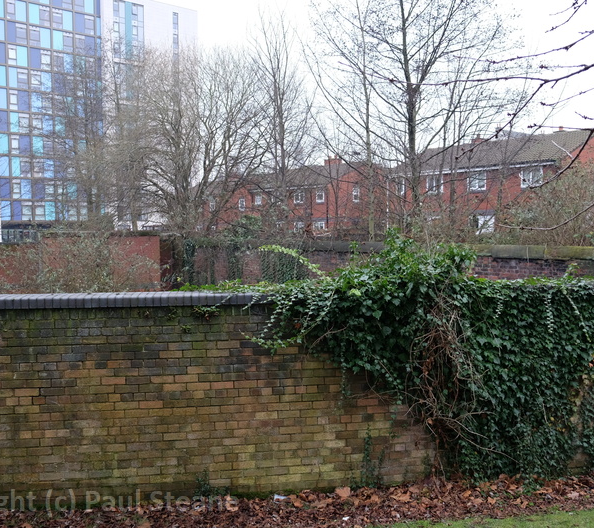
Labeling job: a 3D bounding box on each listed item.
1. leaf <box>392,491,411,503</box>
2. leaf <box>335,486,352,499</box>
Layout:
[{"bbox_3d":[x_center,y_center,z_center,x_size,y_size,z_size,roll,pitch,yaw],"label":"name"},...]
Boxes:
[{"bbox_3d":[0.999,2.223,5.680,0.190,0.050,0.150,0,3,0],"label":"leaf"},{"bbox_3d":[0.450,2.212,5.750,0.155,0.070,0.120,0,3,0],"label":"leaf"}]

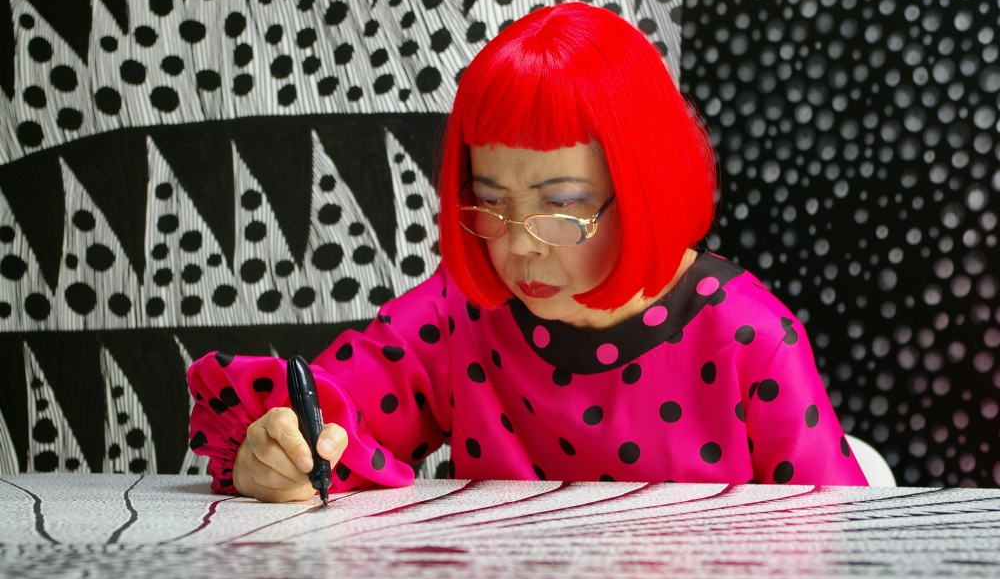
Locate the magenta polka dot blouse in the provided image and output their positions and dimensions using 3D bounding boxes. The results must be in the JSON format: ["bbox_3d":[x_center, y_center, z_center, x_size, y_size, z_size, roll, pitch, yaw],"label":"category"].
[{"bbox_3d":[0.050,0.190,1.960,0.540,0.460,0.470,1,3,12],"label":"magenta polka dot blouse"}]

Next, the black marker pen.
[{"bbox_3d":[-0.144,0.108,1.740,0.018,0.132,0.018,-10,-31,0],"label":"black marker pen"}]

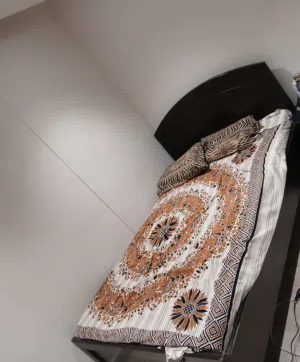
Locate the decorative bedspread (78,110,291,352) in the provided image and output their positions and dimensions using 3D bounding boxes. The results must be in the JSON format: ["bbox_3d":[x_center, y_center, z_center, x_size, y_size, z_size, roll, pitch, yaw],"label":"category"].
[{"bbox_3d":[0.319,0.250,2.225,1.323,0.148,1.931,-29,18,47],"label":"decorative bedspread"}]

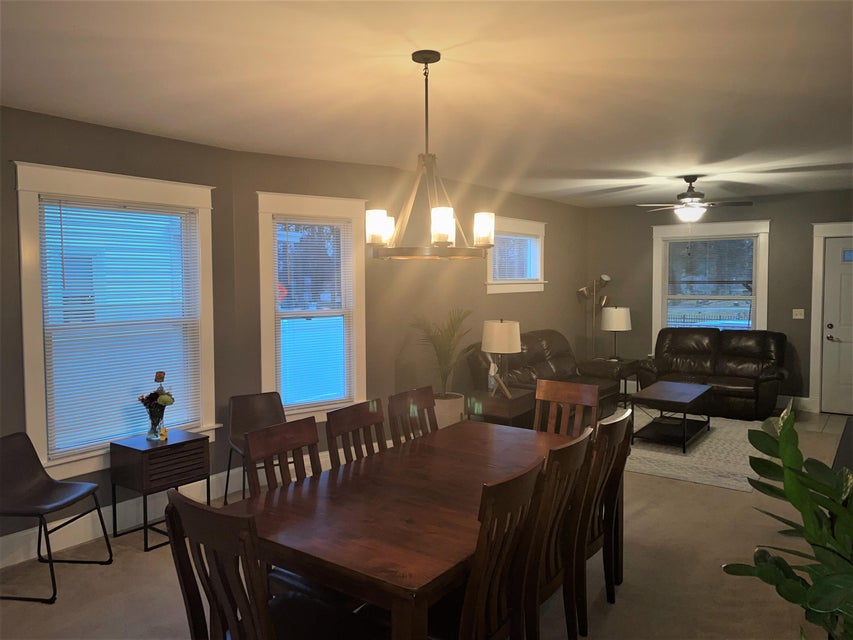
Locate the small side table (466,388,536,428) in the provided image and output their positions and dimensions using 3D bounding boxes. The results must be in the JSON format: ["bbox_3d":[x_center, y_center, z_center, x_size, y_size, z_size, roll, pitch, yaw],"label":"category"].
[{"bbox_3d":[0.691,0.937,5.705,0.420,0.540,0.540,2,4,37],"label":"small side table"}]

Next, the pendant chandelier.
[{"bbox_3d":[0.005,-0.714,2.825,0.580,0.882,0.580,0,4,0],"label":"pendant chandelier"}]

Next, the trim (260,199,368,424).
[{"bbox_3d":[-0.873,-0.074,5.194,1.010,1.850,0.100,-3,4,-36],"label":"trim"}]

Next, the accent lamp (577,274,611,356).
[{"bbox_3d":[2.290,0.208,8.732,0.450,1.642,0.420,1,4,19],"label":"accent lamp"}]

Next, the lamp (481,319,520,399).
[{"bbox_3d":[0.691,0.335,5.826,0.360,0.681,0.360,0,4,0],"label":"lamp"}]

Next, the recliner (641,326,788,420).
[{"bbox_3d":[3.423,0.601,7.659,1.600,0.950,0.940,2,4,37],"label":"recliner"}]

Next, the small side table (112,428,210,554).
[{"bbox_3d":[-1.634,1.034,3.985,0.343,0.584,0.452,2,4,37],"label":"small side table"}]

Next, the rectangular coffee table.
[{"bbox_3d":[2.471,0.944,6.391,0.520,0.460,1.100,2,4,35],"label":"rectangular coffee table"}]

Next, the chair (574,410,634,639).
[{"bbox_3d":[0.637,0.888,3.015,0.560,0.960,0.450,2,4,37],"label":"chair"}]

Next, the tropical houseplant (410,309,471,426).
[{"bbox_3d":[0.153,0.540,5.701,0.520,1.330,0.520,0,3,0],"label":"tropical houseplant"}]

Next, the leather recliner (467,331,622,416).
[{"bbox_3d":[1.368,0.641,7.049,0.940,0.960,2.200,2,4,37],"label":"leather recliner"}]

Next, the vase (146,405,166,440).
[{"bbox_3d":[-1.707,0.635,4.013,0.125,0.215,0.125,2,4,37],"label":"vase"}]

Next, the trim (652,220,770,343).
[{"bbox_3d":[3.565,-0.299,8.164,1.420,1.850,0.100,2,5,37],"label":"trim"}]

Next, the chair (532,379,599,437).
[{"bbox_3d":[0.703,0.875,3.718,0.460,0.970,0.540,2,5,37],"label":"chair"}]

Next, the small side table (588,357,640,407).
[{"bbox_3d":[2.331,0.787,8.020,0.520,0.540,0.440,2,4,37],"label":"small side table"}]

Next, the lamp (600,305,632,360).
[{"bbox_3d":[2.427,0.168,8.282,0.400,0.677,0.400,2,5,37],"label":"lamp"}]

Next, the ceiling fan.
[{"bbox_3d":[2.559,-1.171,6.221,1.240,0.440,1.240,2,4,37],"label":"ceiling fan"}]

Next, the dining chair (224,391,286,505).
[{"bbox_3d":[-1.135,0.933,4.472,0.460,0.790,0.520,-3,4,-31],"label":"dining chair"}]

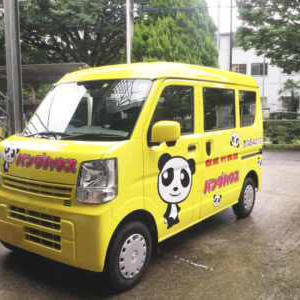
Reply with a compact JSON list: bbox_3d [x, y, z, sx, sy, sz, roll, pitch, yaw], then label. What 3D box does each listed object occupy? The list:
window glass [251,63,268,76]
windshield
[{"bbox_3d":[10.413,-7.622,34.000,1.550,1.120,0.100,0,5,10],"label":"window glass"},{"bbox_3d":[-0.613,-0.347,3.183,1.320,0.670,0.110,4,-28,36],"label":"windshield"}]

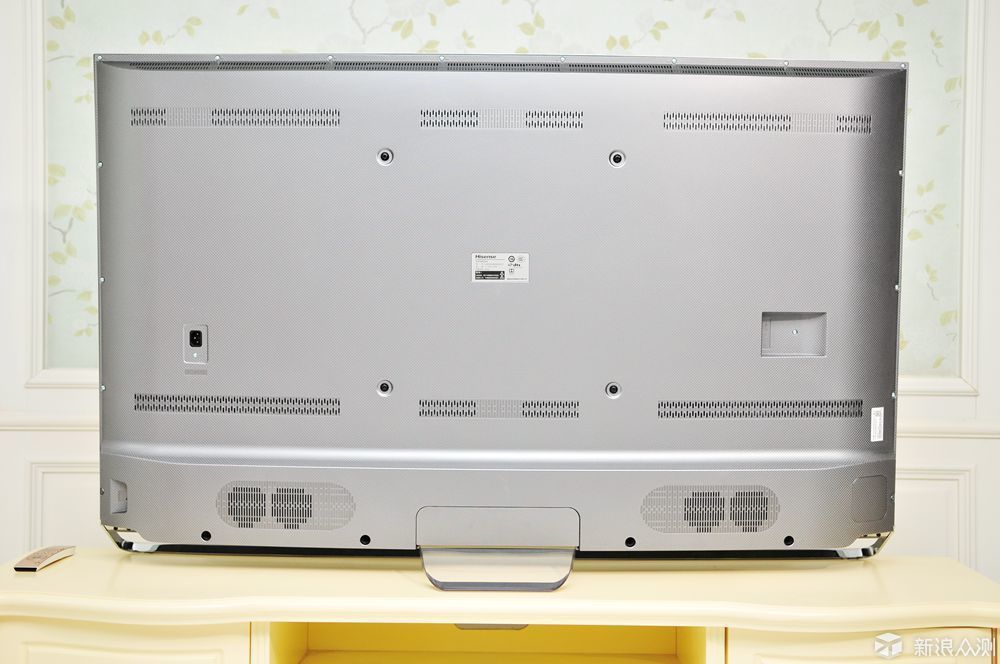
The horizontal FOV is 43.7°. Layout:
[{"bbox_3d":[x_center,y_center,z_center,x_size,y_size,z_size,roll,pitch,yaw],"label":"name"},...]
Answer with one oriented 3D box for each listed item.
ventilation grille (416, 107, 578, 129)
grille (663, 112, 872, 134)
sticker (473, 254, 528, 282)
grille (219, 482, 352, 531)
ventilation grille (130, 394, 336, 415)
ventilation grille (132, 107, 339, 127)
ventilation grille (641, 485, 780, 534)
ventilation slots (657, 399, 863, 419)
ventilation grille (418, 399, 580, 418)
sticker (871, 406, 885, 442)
[{"bbox_3d":[0.004,-0.366,2.149,0.281,0.033,0.015,1,3,0],"label":"ventilation grille"},{"bbox_3d":[0.466,-0.364,2.177,0.374,0.033,0.015,0,3,-6],"label":"grille"},{"bbox_3d":[0.002,-0.111,2.160,0.098,0.051,0.003,1,3,0],"label":"sticker"},{"bbox_3d":[-0.372,0.302,2.178,0.248,0.087,0.015,1,3,5],"label":"grille"},{"bbox_3d":[-0.462,0.128,2.202,0.373,0.033,0.015,1,3,6],"label":"ventilation grille"},{"bbox_3d":[-0.460,-0.372,2.173,0.374,0.033,0.015,1,3,6],"label":"ventilation grille"},{"bbox_3d":[0.368,0.309,2.181,0.249,0.085,0.015,0,3,-5],"label":"ventilation grille"},{"bbox_3d":[0.461,0.136,2.207,0.374,0.033,0.015,0,3,-6],"label":"ventilation slots"},{"bbox_3d":[-0.001,0.134,2.178,0.280,0.033,0.015,1,3,0],"label":"ventilation grille"},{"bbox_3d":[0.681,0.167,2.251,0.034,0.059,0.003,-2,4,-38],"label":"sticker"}]

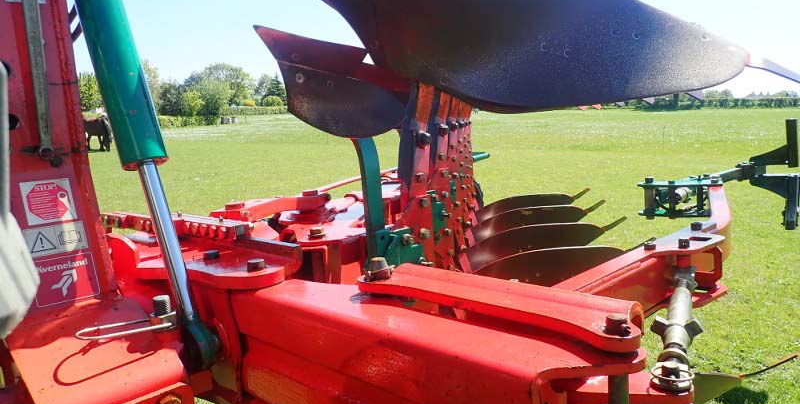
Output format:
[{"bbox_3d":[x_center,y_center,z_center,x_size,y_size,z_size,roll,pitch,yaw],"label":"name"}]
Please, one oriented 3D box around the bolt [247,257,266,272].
[{"bbox_3d":[-0.303,0.135,1.220,0.039,0.022,0.039,-12,11,-43],"label":"bolt"}]

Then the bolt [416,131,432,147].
[{"bbox_3d":[0.090,-0.231,2.120,0.051,0.051,0.030,-12,11,-43],"label":"bolt"}]

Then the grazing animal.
[{"bbox_3d":[-12.666,-2.822,23.800,1.950,1.400,0.500,2,10,20],"label":"grazing animal"}]

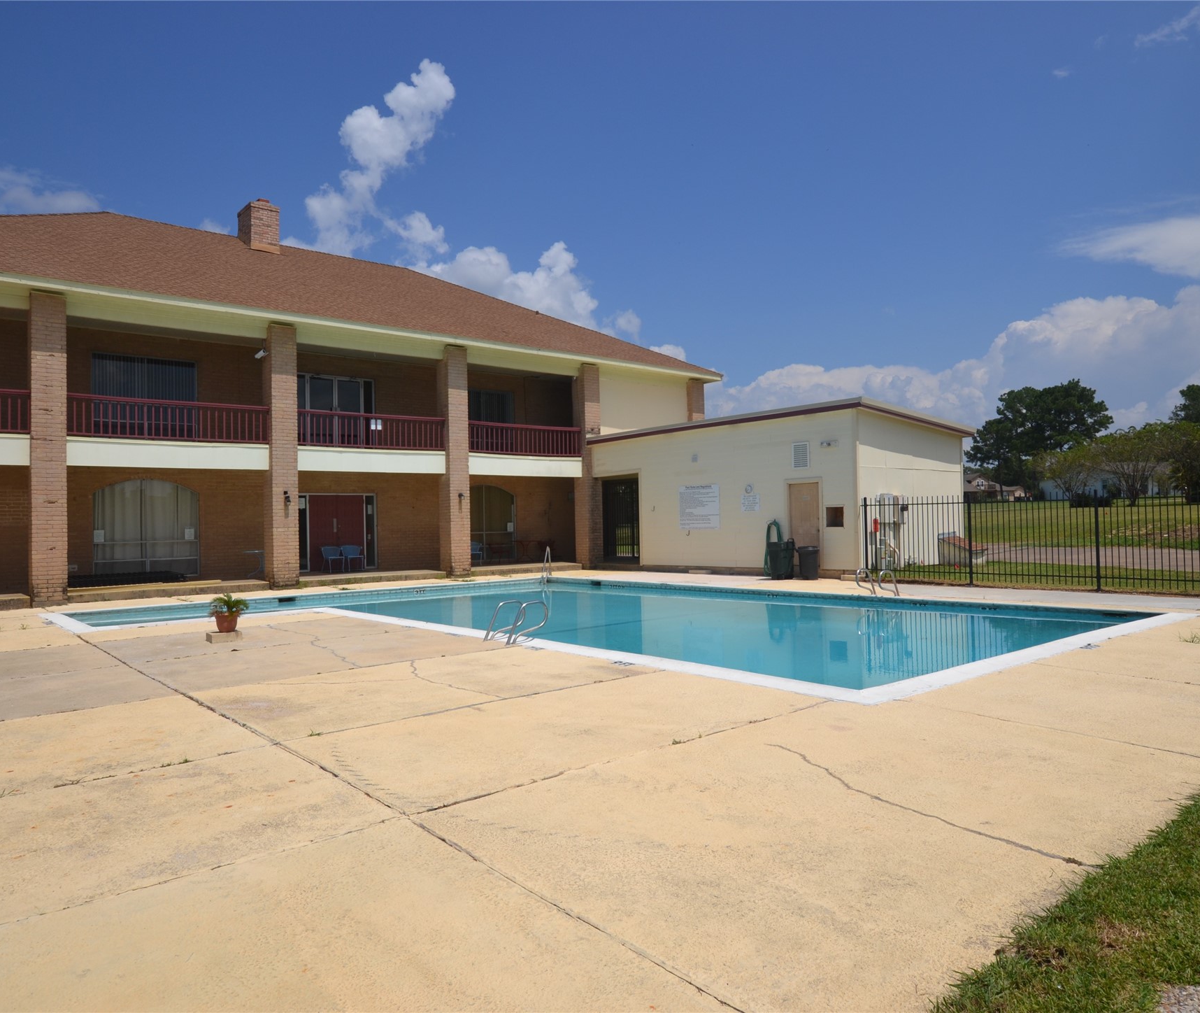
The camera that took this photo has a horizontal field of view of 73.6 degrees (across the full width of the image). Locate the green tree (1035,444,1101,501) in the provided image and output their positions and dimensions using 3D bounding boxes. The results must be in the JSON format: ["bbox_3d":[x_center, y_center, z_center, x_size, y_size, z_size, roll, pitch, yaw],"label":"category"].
[{"bbox_3d":[40.829,-2.799,70.000,5.200,5.200,5.100,-2,-2,30],"label":"green tree"}]

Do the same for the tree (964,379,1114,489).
[{"bbox_3d":[62.990,-9.538,115.000,18.000,17.000,15.000,-2,-2,29],"label":"tree"}]

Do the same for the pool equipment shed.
[{"bbox_3d":[4.972,-0.239,24.423,5.412,4.252,10.531,0,-2,-39],"label":"pool equipment shed"}]

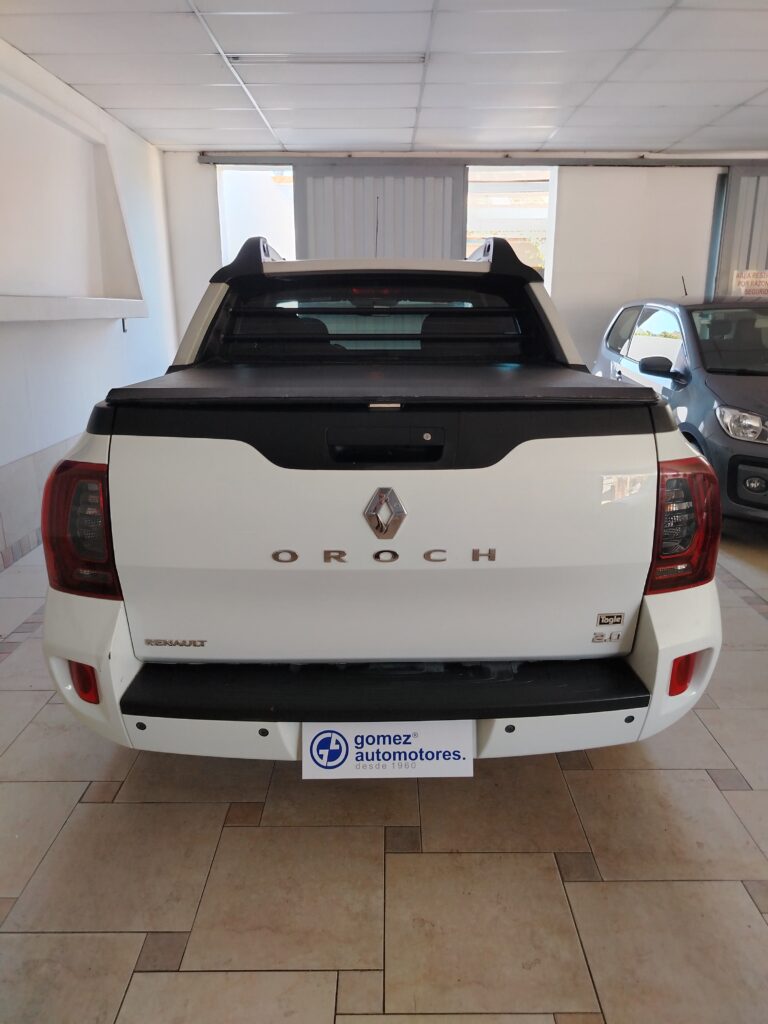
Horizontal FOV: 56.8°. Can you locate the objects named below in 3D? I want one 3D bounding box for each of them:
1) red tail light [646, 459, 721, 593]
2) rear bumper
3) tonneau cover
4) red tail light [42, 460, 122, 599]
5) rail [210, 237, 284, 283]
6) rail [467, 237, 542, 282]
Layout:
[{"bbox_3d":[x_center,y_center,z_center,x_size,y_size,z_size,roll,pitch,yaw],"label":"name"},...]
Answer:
[{"bbox_3d":[0.768,0.019,1.864,0.240,0.355,0.250,0,17,-1],"label":"red tail light"},{"bbox_3d":[0.004,0.377,1.833,1.790,0.355,0.440,0,17,-1],"label":"rear bumper"},{"bbox_3d":[-0.008,-0.419,2.236,1.270,0.052,1.250,0,15,-1],"label":"tonneau cover"},{"bbox_3d":[-0.767,0.032,1.826,0.240,0.355,0.250,0,17,-1],"label":"red tail light"},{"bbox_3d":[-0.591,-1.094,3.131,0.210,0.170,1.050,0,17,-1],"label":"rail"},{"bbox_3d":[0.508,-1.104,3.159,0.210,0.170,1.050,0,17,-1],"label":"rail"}]

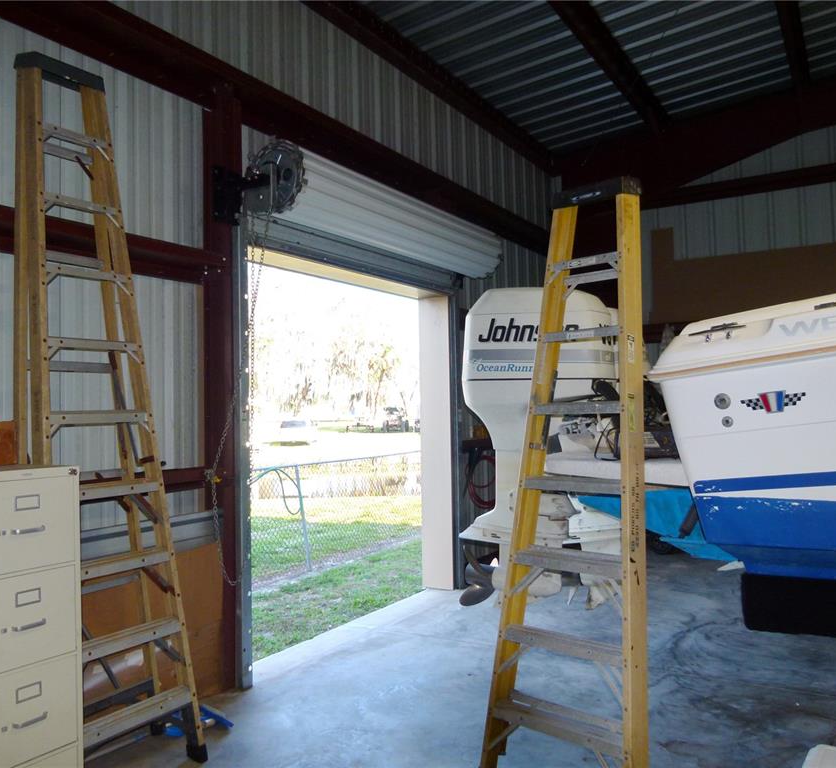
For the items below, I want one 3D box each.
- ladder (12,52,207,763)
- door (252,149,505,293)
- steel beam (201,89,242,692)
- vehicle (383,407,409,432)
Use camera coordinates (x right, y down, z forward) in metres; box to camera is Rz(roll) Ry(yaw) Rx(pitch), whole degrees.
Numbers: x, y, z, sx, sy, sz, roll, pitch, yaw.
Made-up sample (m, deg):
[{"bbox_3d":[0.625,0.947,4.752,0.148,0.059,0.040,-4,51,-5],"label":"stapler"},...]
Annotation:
[{"bbox_3d":[-1.337,0.126,3.092,0.530,3.020,0.760,-2,-2,33],"label":"ladder"},{"bbox_3d":[-0.135,-1.024,5.103,0.410,0.550,2.530,-2,-2,30],"label":"door"},{"bbox_3d":[-1.079,0.031,4.096,0.200,3.270,0.130,-2,-2,30],"label":"steel beam"},{"bbox_3d":[-1.804,2.871,59.300,1.880,2.000,3.300,-1,-2,6],"label":"vehicle"}]

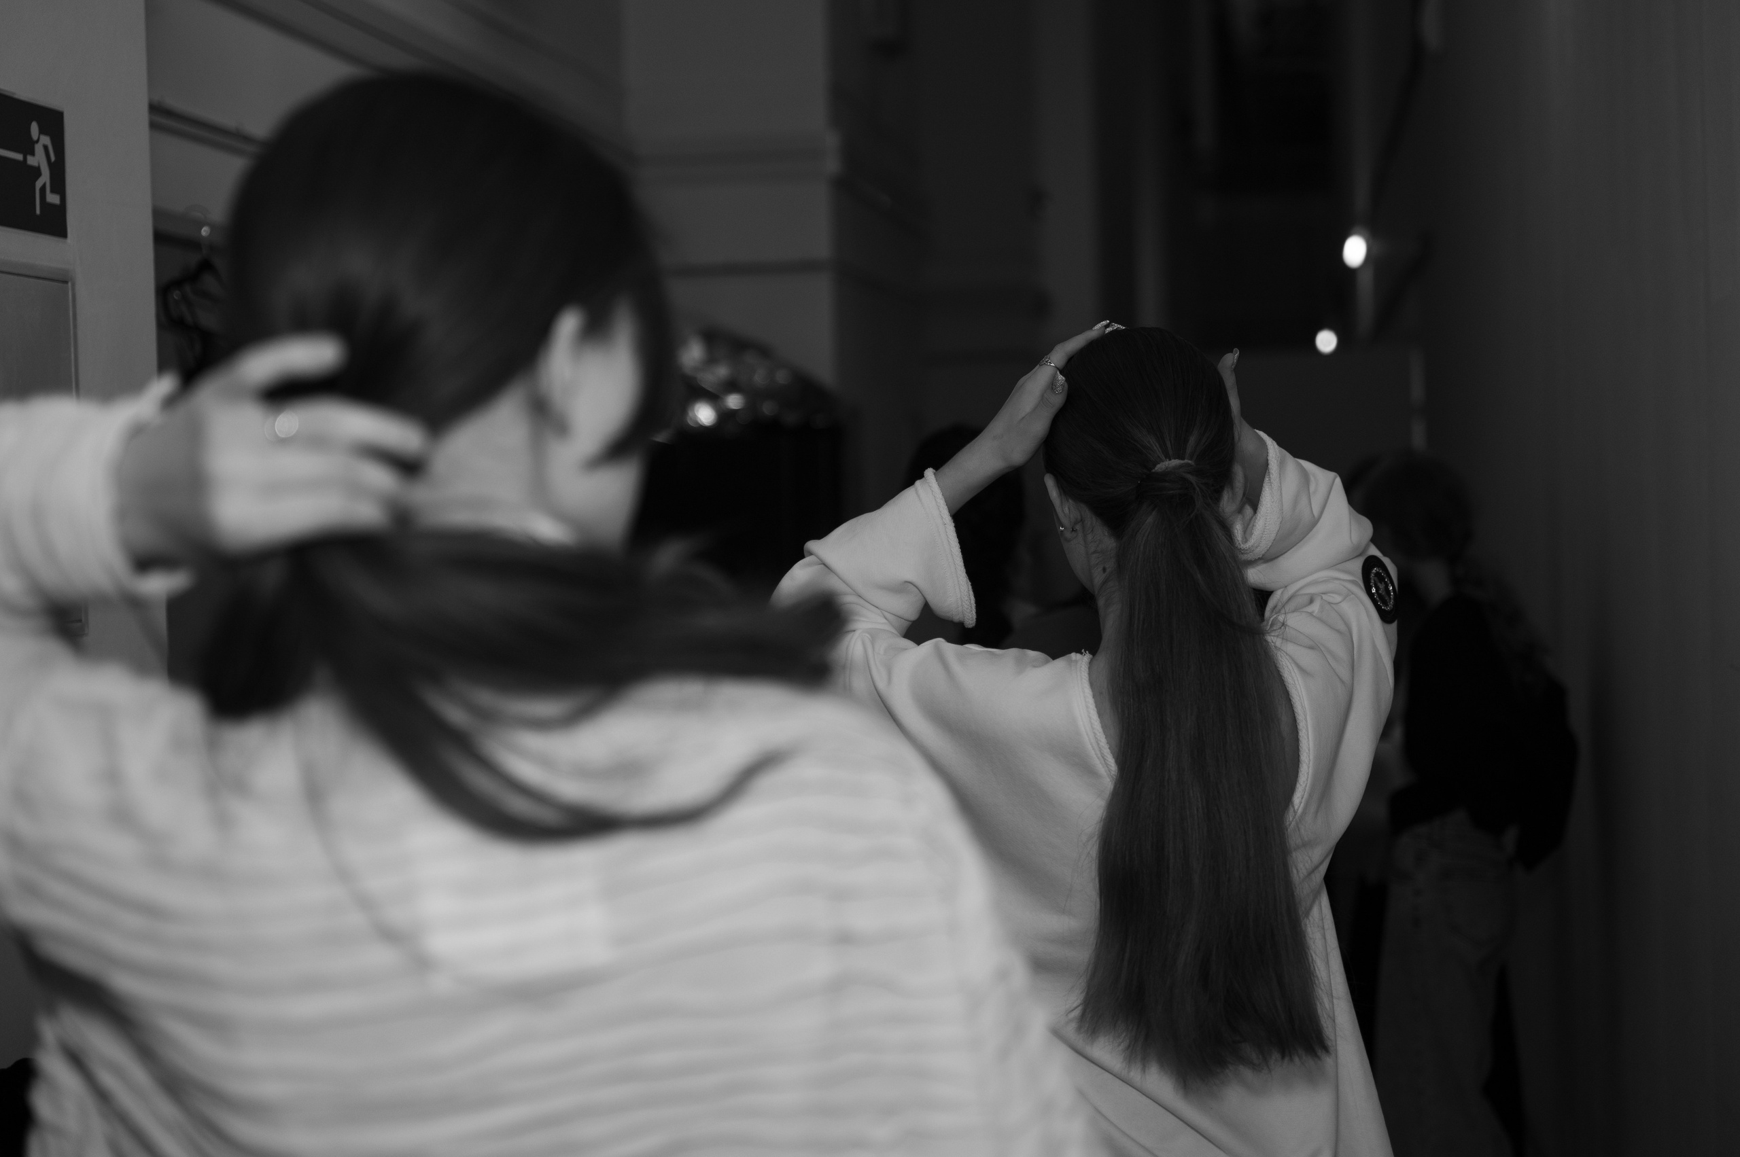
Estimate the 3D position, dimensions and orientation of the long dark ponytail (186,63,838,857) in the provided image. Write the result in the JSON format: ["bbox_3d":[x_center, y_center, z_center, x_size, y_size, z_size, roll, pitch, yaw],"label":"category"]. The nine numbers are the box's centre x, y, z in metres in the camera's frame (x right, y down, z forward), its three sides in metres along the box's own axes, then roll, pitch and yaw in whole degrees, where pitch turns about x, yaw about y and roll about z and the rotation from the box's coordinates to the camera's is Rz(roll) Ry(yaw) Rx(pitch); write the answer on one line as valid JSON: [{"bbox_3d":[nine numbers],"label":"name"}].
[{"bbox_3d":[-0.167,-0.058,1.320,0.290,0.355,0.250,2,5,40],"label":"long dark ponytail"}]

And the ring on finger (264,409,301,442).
[{"bbox_3d":[-0.268,-0.069,1.280,0.005,0.020,0.020,6,-16,-12],"label":"ring on finger"}]

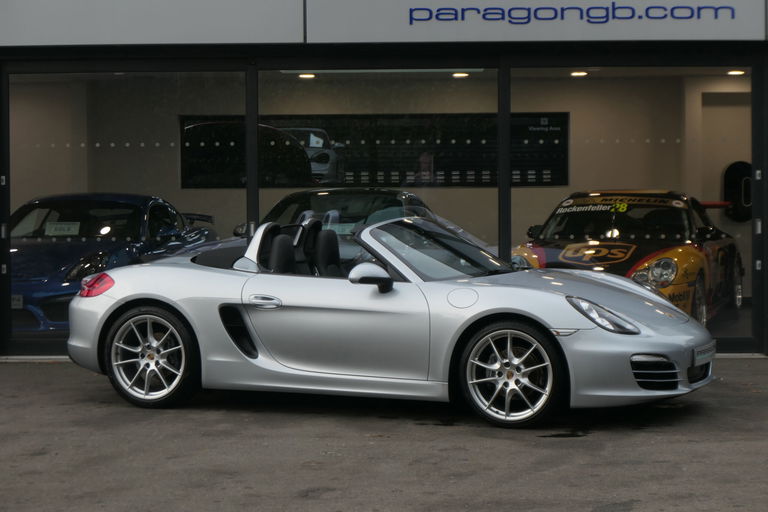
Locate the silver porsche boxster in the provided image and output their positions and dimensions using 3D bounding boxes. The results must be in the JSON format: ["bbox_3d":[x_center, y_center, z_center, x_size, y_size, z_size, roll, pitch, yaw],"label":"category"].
[{"bbox_3d":[-0.035,0.365,12.810,4.375,1.250,1.890,1,3,23],"label":"silver porsche boxster"}]

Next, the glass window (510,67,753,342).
[{"bbox_3d":[1.979,-0.420,15.350,1.930,2.190,0.060,0,1,2],"label":"glass window"}]

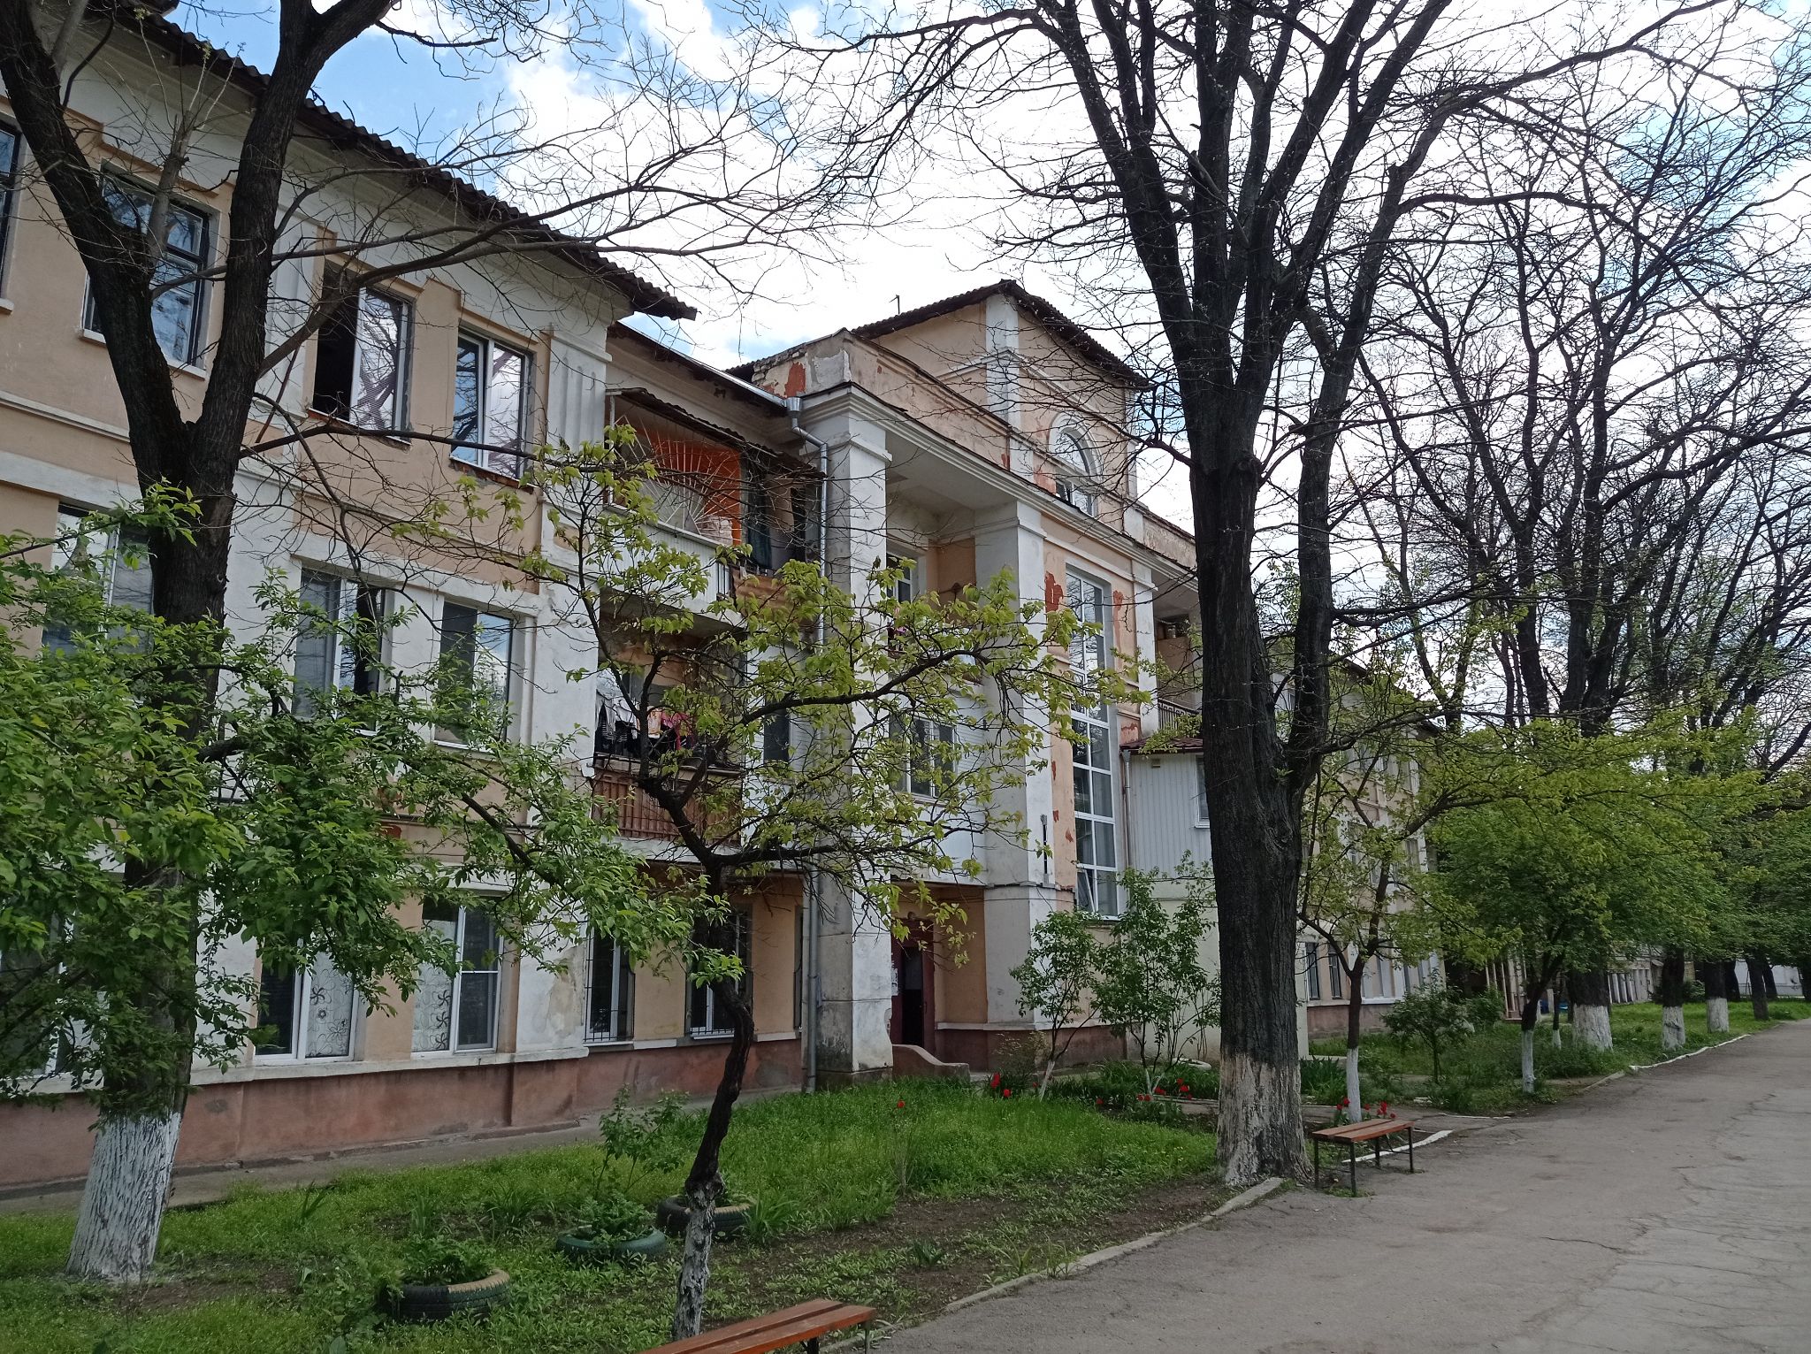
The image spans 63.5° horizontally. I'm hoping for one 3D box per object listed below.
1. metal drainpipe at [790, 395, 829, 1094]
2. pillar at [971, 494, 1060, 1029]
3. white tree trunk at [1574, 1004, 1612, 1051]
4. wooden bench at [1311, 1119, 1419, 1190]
[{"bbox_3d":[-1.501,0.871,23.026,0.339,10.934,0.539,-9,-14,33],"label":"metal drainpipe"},{"bbox_3d":[2.130,1.644,28.207,0.986,10.087,0.955,-9,-14,33],"label":"pillar"},{"bbox_3d":[14.440,7.373,30.727,0.773,0.998,0.773,-6,-13,24],"label":"white tree trunk"},{"bbox_3d":[3.661,3.771,11.565,0.308,0.391,1.679,-9,-14,33],"label":"wooden bench"}]

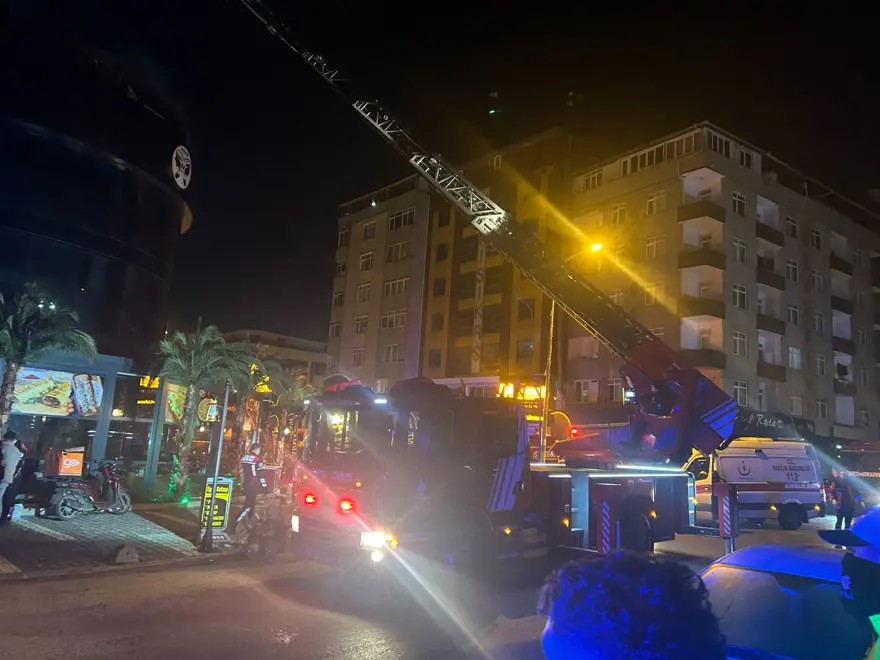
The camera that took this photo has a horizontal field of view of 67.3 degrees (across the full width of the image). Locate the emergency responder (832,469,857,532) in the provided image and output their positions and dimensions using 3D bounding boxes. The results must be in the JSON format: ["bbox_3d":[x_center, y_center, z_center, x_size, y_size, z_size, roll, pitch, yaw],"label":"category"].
[{"bbox_3d":[9.380,4.158,15.342,0.360,1.760,0.550,-2,-11,30],"label":"emergency responder"}]

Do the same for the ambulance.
[{"bbox_3d":[8.145,4.372,19.557,5.900,2.700,2.050,5,-9,-16],"label":"ambulance"}]

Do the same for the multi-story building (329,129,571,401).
[{"bbox_3d":[3.732,-0.386,58.064,26.000,24.000,14.000,-6,-13,44],"label":"multi-story building"}]

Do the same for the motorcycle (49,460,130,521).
[{"bbox_3d":[-6.891,3.122,13.255,0.700,1.250,1.880,0,-10,23],"label":"motorcycle"}]

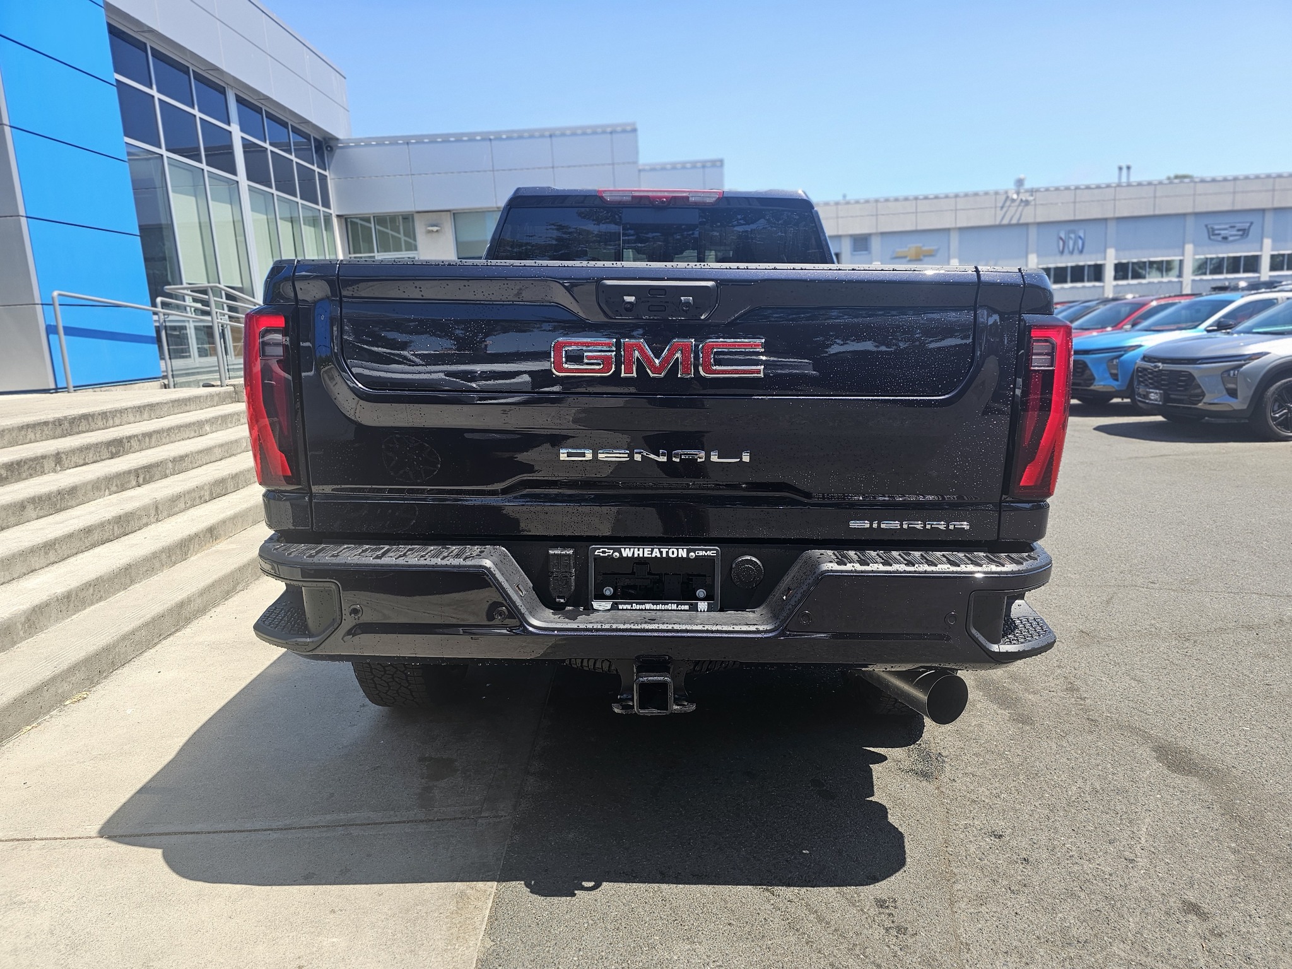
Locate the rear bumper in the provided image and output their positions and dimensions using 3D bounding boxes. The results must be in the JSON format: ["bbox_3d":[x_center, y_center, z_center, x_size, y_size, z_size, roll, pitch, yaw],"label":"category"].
[{"bbox_3d":[0.020,0.257,2.089,1.960,0.245,0.370,1,11,1],"label":"rear bumper"}]

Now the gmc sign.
[{"bbox_3d":[0.028,-0.286,1.940,0.483,0.088,0.020,1,11,1],"label":"gmc sign"}]

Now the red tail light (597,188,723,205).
[{"bbox_3d":[0.069,-1.347,4.029,0.590,0.075,0.075,1,11,1],"label":"red tail light"}]

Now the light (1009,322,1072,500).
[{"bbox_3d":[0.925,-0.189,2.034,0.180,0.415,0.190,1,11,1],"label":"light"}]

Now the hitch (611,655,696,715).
[{"bbox_3d":[0.019,0.446,2.028,0.190,0.145,0.190,1,11,1],"label":"hitch"}]

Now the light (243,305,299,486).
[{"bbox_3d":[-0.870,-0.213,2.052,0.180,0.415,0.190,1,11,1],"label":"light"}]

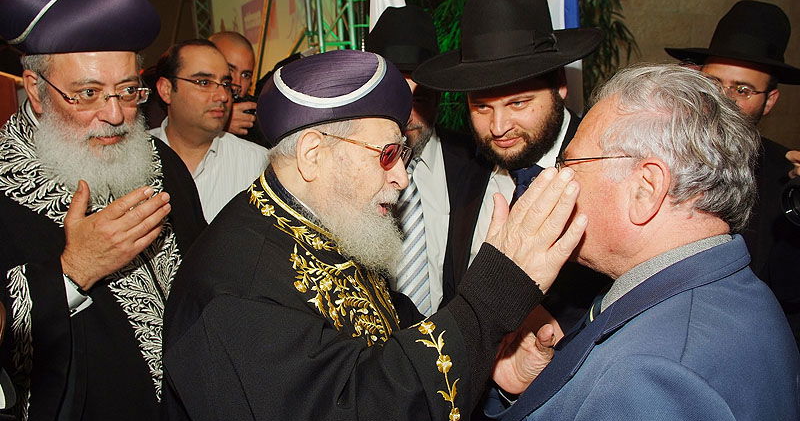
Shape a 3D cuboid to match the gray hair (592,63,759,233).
[{"bbox_3d":[0.323,-0.074,0.690,0.183,0.195,0.172,-3,11,26],"label":"gray hair"}]

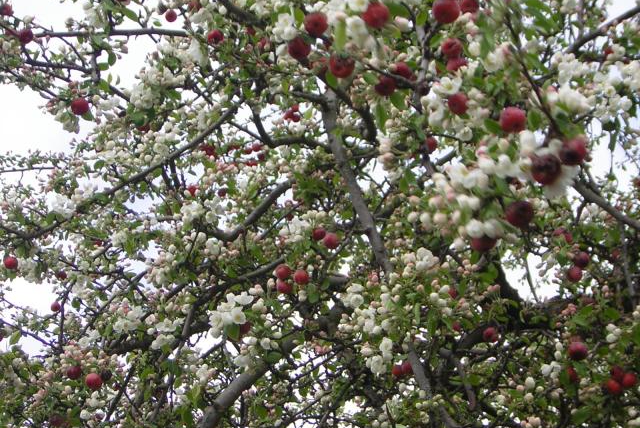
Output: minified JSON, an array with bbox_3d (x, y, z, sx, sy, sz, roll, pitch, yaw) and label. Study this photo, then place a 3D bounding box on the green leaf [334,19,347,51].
[{"bbox_3d":[0.022,-0.195,2.000,0.012,0.037,0.009,-3,-14,0],"label":"green leaf"}]

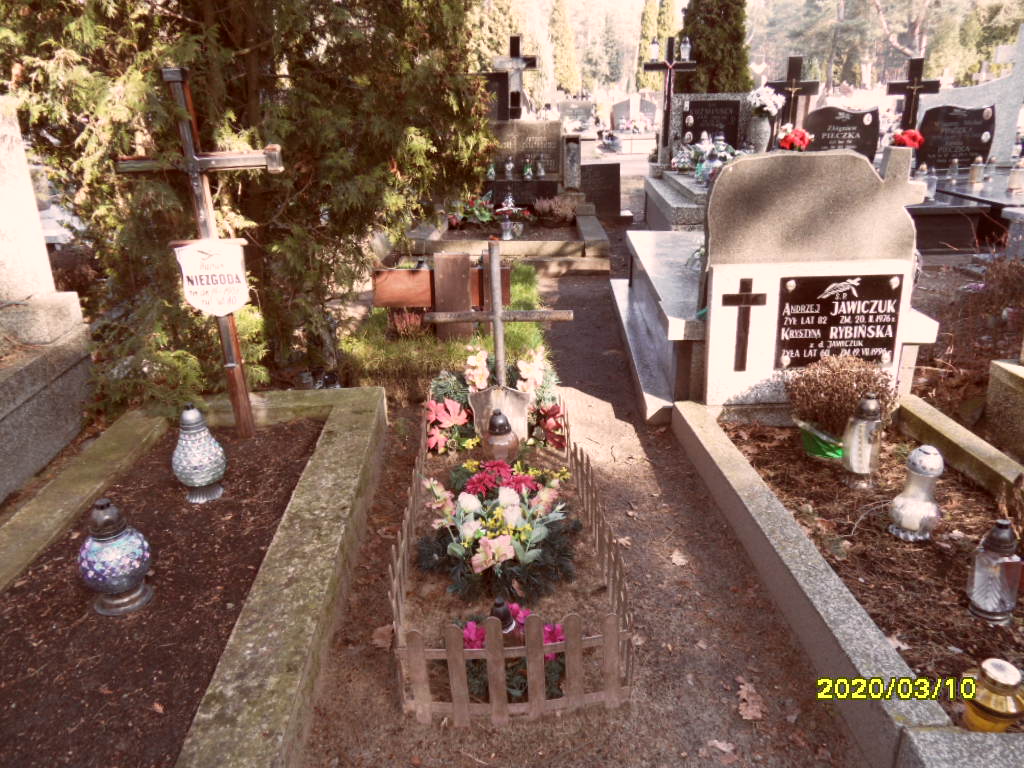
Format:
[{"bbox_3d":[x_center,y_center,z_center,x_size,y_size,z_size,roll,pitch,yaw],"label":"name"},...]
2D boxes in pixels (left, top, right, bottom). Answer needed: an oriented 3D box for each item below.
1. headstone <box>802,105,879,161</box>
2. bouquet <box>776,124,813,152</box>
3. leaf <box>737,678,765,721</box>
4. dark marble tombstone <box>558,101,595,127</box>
[{"bbox_3d":[3.621,-2.715,7.735,0.800,0.620,0.100,-1,22,-2],"label":"headstone"},{"bbox_3d":[2.995,-2.604,7.500,0.340,0.280,0.290,1,22,2],"label":"bouquet"},{"bbox_3d":[0.551,0.726,1.637,0.066,0.017,0.118,0,22,0],"label":"leaf"},{"bbox_3d":[1.390,-5.772,15.185,0.760,0.620,0.120,-1,22,-2],"label":"dark marble tombstone"}]

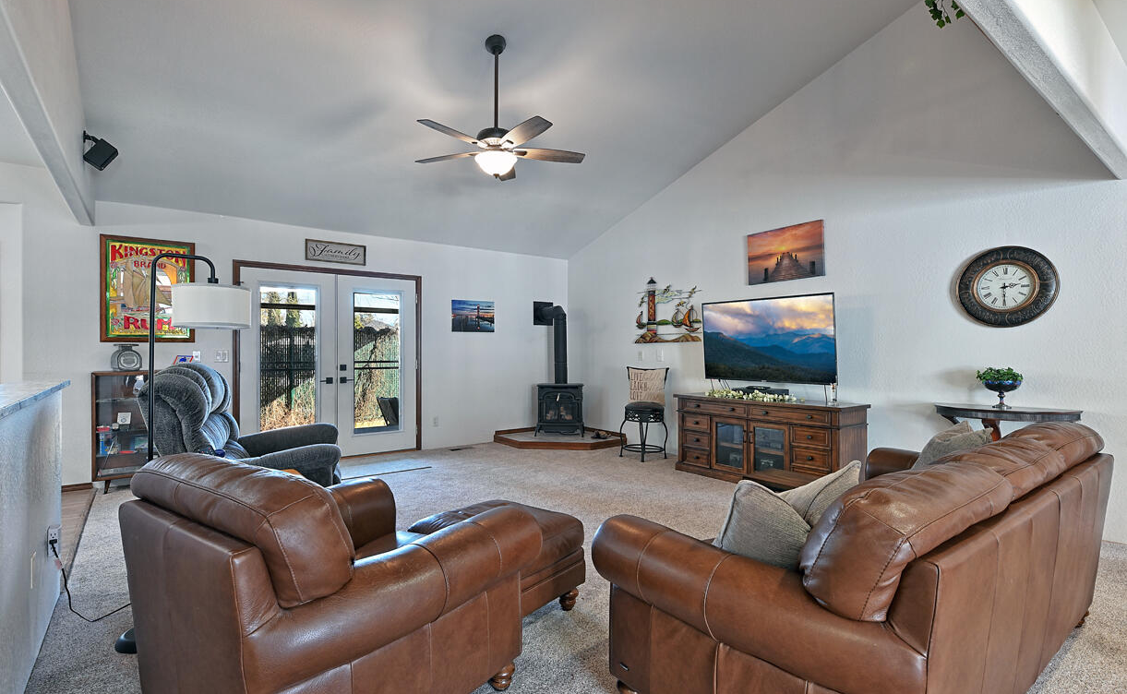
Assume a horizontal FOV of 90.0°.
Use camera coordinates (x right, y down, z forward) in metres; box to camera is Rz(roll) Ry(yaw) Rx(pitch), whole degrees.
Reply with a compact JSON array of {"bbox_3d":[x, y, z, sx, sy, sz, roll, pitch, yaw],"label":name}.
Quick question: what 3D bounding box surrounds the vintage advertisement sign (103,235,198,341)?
[{"bbox_3d":[-3.744,-0.508,5.097,0.691,0.938,0.035,0,0,-38],"label":"vintage advertisement sign"}]

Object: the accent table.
[{"bbox_3d":[2.980,0.822,3.895,0.350,0.780,0.850,0,-1,-36],"label":"accent table"}]

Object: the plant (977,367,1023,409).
[{"bbox_3d":[3.108,0.296,4.011,0.260,0.296,0.260,0,0,-38],"label":"plant"}]

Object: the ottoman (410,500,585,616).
[{"bbox_3d":[-0.340,0.998,2.613,0.640,0.430,0.600,-1,-1,38],"label":"ottoman"}]

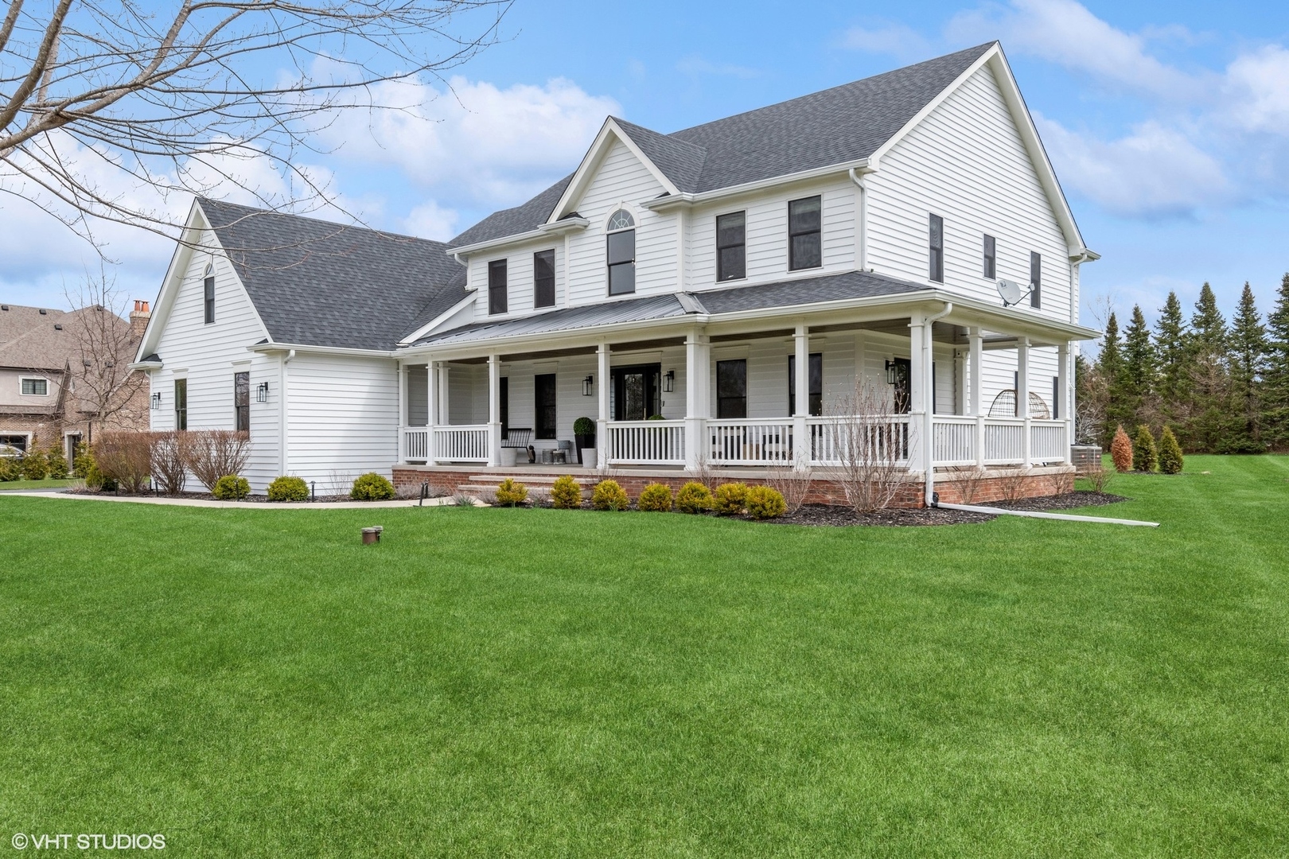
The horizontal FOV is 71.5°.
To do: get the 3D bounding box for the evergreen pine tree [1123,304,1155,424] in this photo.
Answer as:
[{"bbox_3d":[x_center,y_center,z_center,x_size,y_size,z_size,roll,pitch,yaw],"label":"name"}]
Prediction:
[{"bbox_3d":[40.204,-4.231,73.000,3.200,12.078,3.200,0,-1,0],"label":"evergreen pine tree"}]

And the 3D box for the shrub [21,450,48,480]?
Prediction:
[{"bbox_3d":[-21.782,1.252,32.000,0.880,1.171,0.880,0,-1,0],"label":"shrub"}]

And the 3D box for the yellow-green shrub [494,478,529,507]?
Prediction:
[{"bbox_3d":[-2.465,1.158,16.600,0.600,0.560,0.600,0,-1,0],"label":"yellow-green shrub"}]

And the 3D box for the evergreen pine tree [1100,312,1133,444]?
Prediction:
[{"bbox_3d":[39.449,-4.010,75.000,3.100,11.733,3.100,0,-1,0],"label":"evergreen pine tree"}]

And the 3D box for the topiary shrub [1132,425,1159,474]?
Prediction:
[{"bbox_3d":[16.904,0.646,30.200,0.750,1.650,0.750,0,-1,0],"label":"topiary shrub"}]

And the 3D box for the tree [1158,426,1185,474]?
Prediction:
[{"bbox_3d":[17.653,0.675,30.000,0.800,1.630,0.800,0,-1,0],"label":"tree"}]

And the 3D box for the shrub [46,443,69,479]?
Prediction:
[{"bbox_3d":[-23.286,1.239,35.500,0.820,1.450,0.820,0,-1,0],"label":"shrub"}]

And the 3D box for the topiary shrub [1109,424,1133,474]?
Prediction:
[{"bbox_3d":[16.142,0.648,30.300,0.680,1.630,0.680,0,-1,0],"label":"topiary shrub"}]

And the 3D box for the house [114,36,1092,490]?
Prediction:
[{"bbox_3d":[-0.224,-3.837,25.267,22.600,10.670,18.500,-1,-1,42],"label":"house"}]

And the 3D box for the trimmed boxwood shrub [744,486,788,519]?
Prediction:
[{"bbox_3d":[1.839,1.090,13.450,0.620,0.515,0.620,0,-1,0],"label":"trimmed boxwood shrub"}]

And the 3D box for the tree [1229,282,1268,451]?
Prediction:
[{"bbox_3d":[45.192,-4.656,67.000,3.300,12.706,3.300,0,-1,0],"label":"tree"}]

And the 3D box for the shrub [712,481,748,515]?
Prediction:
[{"bbox_3d":[1.367,1.083,14.050,0.600,0.522,0.600,0,-1,0],"label":"shrub"}]

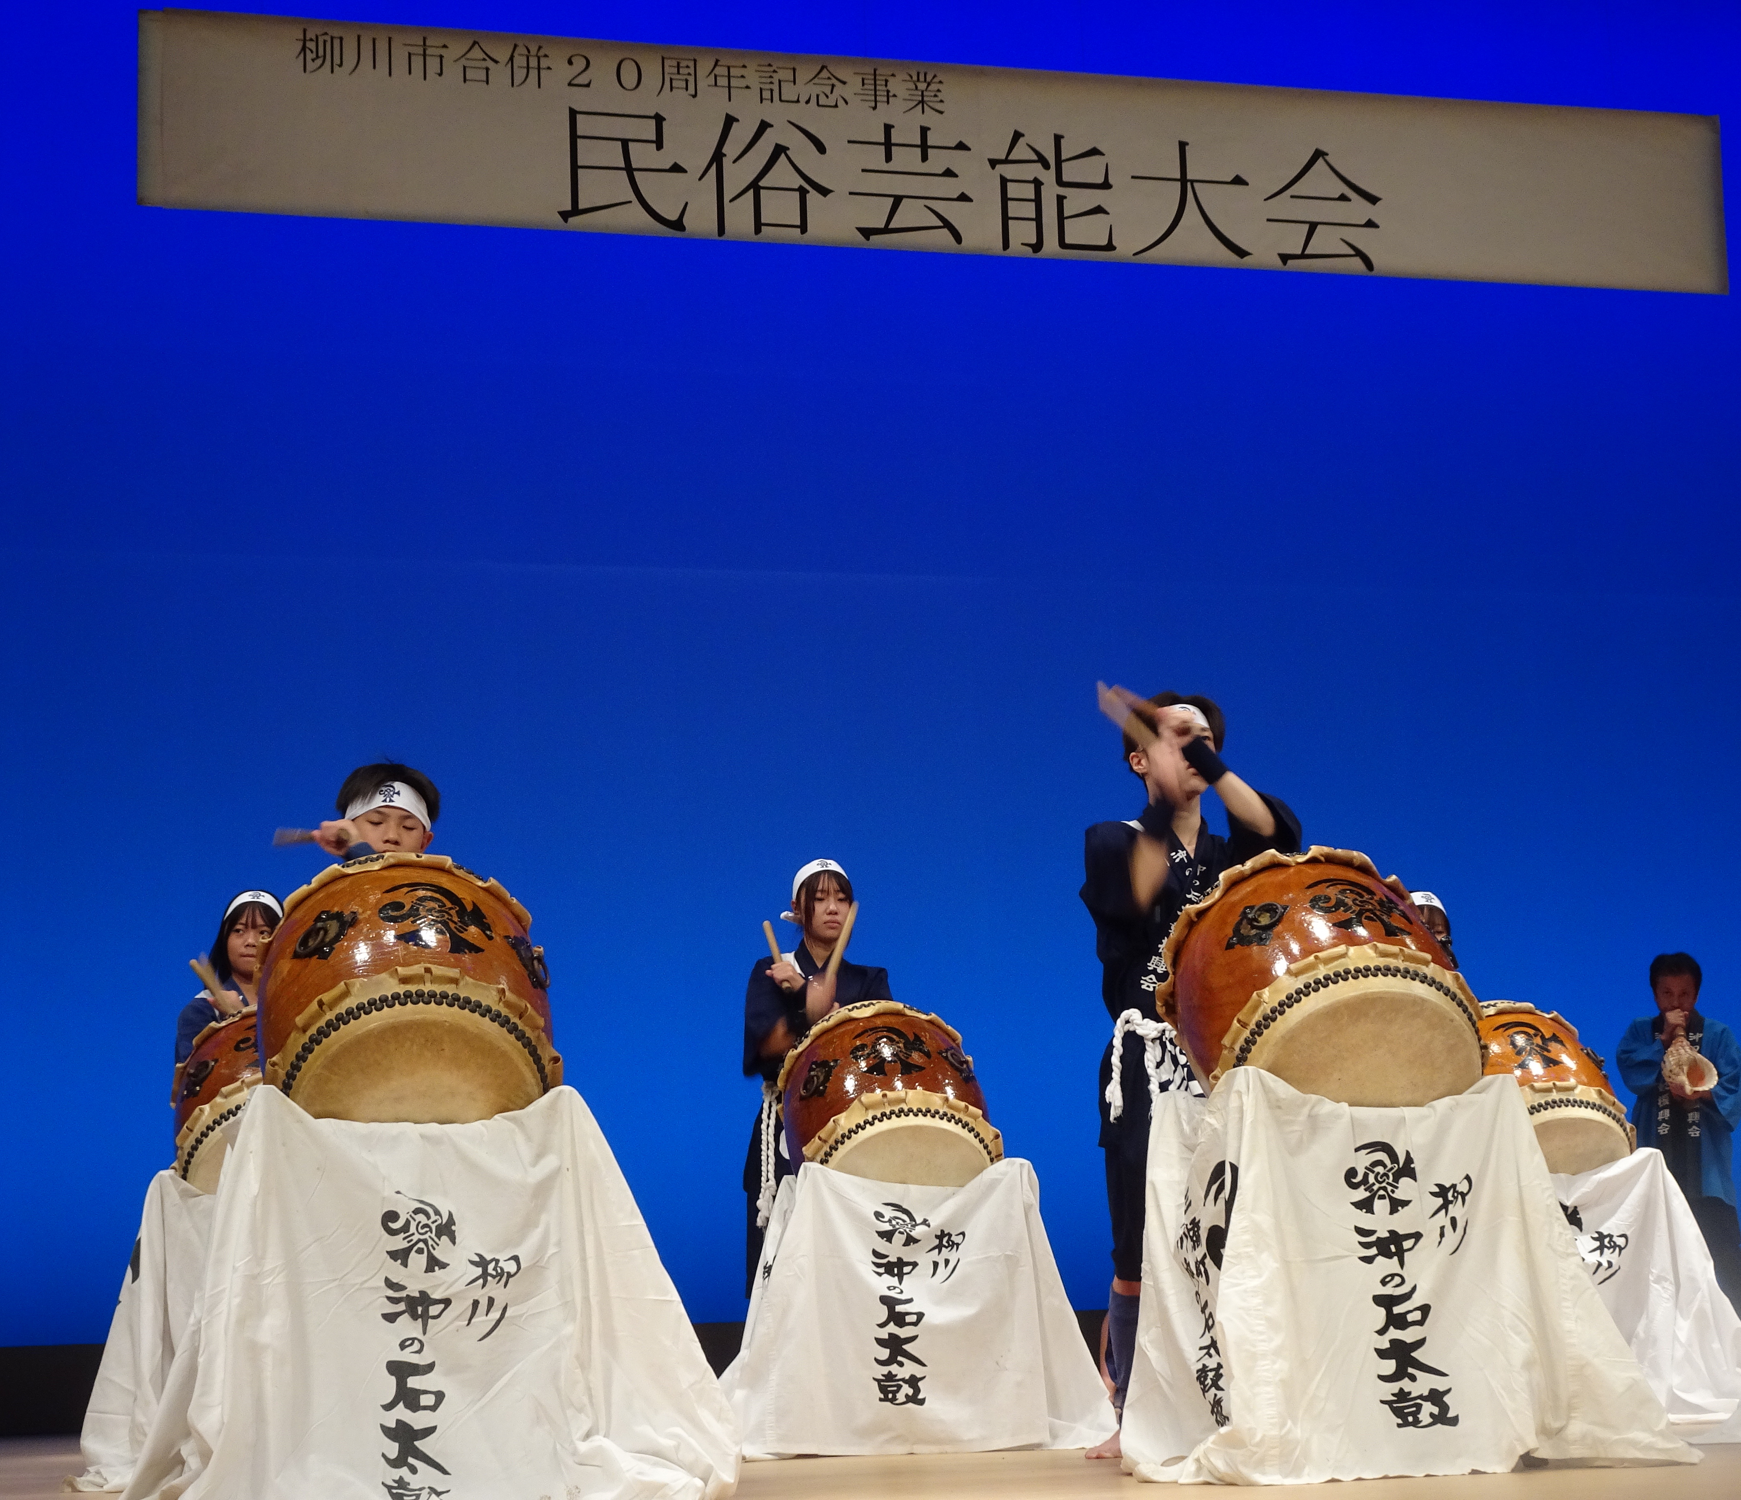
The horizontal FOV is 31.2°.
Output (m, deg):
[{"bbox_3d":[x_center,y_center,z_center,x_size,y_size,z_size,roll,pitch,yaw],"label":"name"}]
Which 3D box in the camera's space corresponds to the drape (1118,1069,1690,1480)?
[{"bbox_3d":[0.969,0.960,5.766,0.860,0.720,0.780,0,-11,-13],"label":"drape"}]

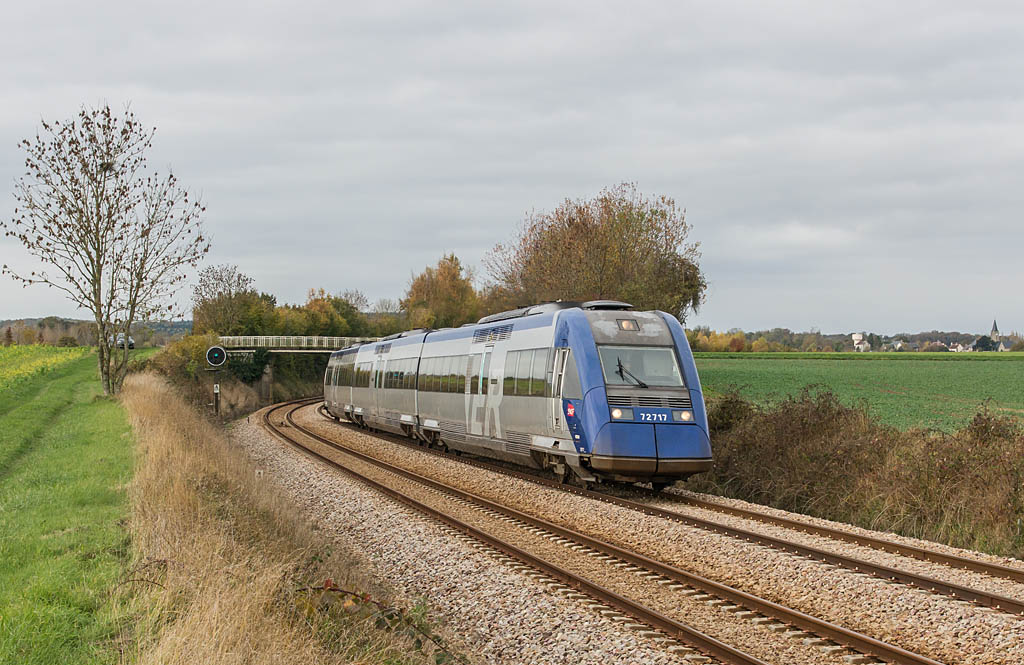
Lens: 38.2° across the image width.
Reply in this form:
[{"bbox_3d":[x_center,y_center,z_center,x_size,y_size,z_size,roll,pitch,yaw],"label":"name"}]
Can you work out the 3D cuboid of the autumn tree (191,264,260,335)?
[{"bbox_3d":[-32.568,-3.012,168.000,7.960,9.440,7.500,0,-1,0],"label":"autumn tree"}]

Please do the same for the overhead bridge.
[{"bbox_3d":[-21.111,1.214,156.000,19.740,1.790,3.200,0,-1,0],"label":"overhead bridge"}]

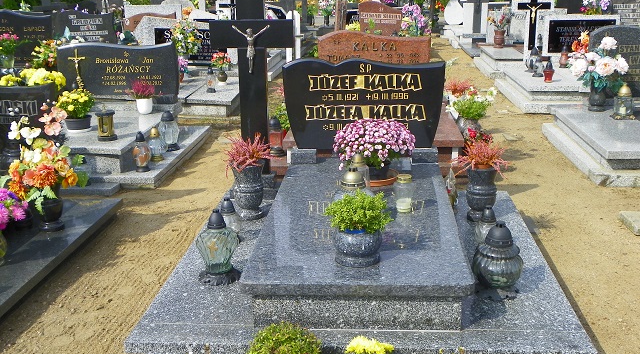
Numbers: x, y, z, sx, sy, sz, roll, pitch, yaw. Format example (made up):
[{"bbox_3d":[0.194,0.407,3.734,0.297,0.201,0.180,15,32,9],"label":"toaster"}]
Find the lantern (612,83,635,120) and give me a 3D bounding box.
[{"bbox_3d":[2.685,-0.675,6.530,0.205,0.300,0.205,0,16,5],"label":"lantern"}]

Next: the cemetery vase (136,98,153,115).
[{"bbox_3d":[-1.623,-0.656,6.854,0.149,0.136,0.149,0,16,4],"label":"cemetery vase"}]

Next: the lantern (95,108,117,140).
[{"bbox_3d":[-1.693,-0.431,5.862,0.160,0.259,0.160,0,16,4],"label":"lantern"}]

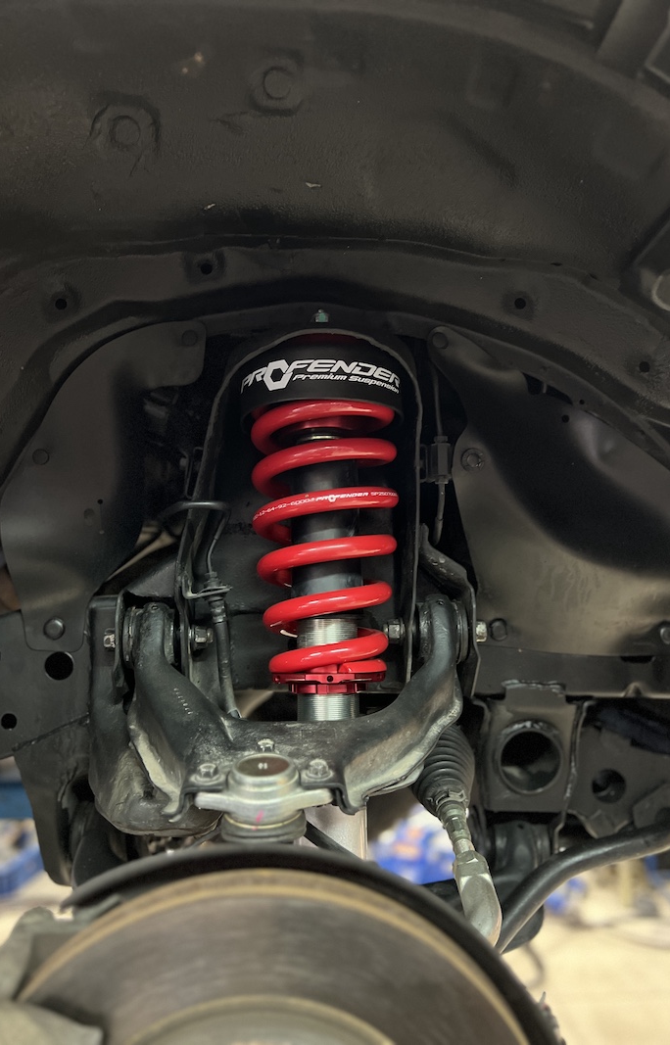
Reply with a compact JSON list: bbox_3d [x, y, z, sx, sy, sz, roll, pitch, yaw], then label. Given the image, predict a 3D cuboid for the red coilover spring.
[{"bbox_3d":[-0.008,0.018,0.671,0.124,0.245,0.124,-2,-11,0],"label":"red coilover spring"}]

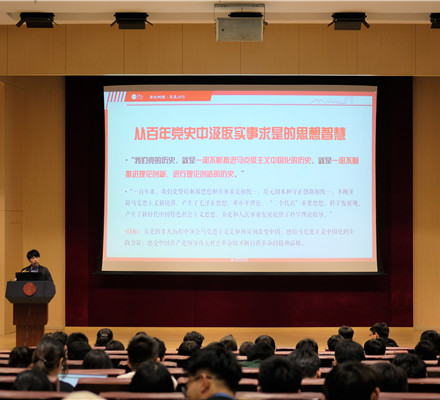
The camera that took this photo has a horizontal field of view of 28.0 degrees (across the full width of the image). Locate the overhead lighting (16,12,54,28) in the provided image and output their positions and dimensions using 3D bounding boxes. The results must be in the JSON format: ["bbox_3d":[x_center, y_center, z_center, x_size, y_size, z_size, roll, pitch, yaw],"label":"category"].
[{"bbox_3d":[-2.970,-2.880,14.200,0.630,0.260,0.360,0,0,6],"label":"overhead lighting"}]

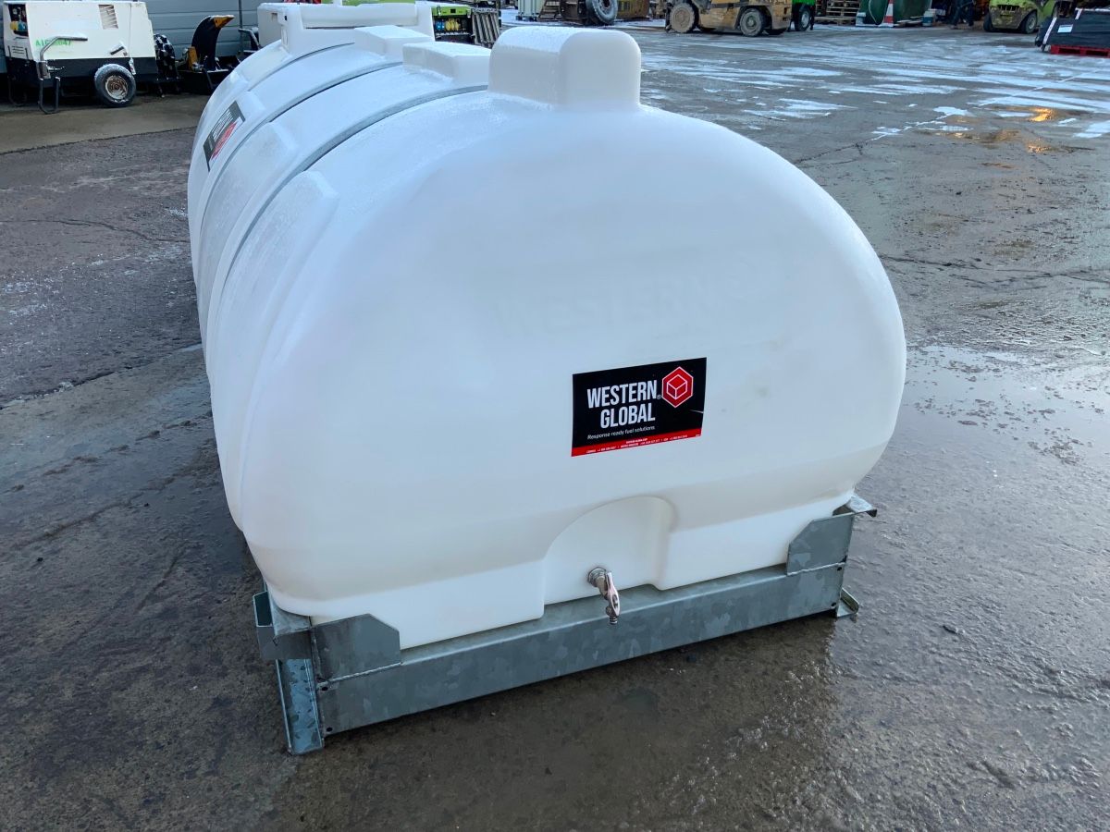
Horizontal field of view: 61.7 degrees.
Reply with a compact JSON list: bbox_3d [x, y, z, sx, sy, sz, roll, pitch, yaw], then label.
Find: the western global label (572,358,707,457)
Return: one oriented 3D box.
[{"bbox_3d":[0.185,-0.019,2.025,0.316,0.192,0.010,-8,26,-19],"label":"western global label"}]

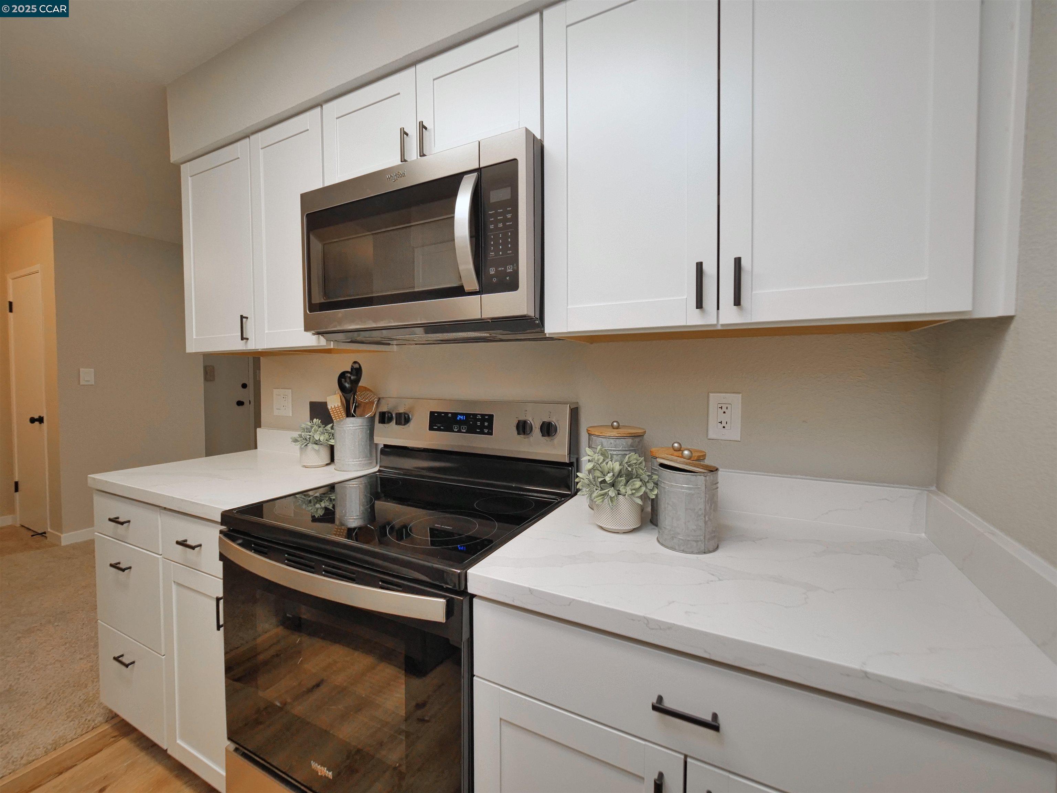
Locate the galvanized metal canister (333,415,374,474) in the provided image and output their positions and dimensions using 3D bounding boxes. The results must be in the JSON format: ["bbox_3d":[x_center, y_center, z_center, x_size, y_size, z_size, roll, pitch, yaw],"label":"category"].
[{"bbox_3d":[-0.640,0.168,1.580,0.142,0.191,0.142,1,3,27],"label":"galvanized metal canister"}]

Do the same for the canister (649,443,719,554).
[{"bbox_3d":[0.327,0.203,0.872,0.122,0.192,0.122,1,3,27],"label":"canister"}]

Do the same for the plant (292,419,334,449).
[{"bbox_3d":[-0.796,0.140,1.604,0.170,0.118,0.155,1,3,27],"label":"plant"}]

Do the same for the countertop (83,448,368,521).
[{"bbox_3d":[-1.014,0.285,1.545,0.811,0.040,0.591,1,3,27],"label":"countertop"}]

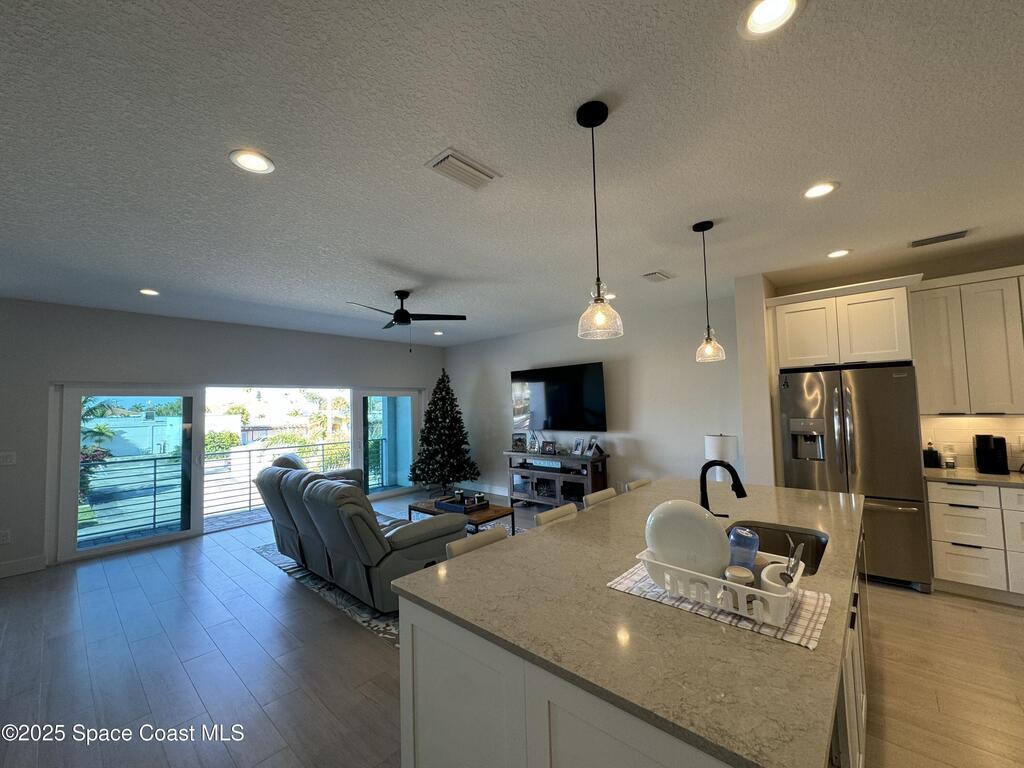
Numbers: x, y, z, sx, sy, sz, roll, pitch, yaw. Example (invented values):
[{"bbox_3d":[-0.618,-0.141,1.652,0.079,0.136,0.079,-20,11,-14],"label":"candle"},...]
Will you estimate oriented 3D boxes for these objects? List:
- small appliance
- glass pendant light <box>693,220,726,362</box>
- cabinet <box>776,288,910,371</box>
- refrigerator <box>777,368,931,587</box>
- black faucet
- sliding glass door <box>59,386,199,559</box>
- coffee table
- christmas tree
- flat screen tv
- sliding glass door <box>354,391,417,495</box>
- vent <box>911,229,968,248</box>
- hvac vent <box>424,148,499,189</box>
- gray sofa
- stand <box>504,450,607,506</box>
[{"bbox_3d":[3.785,0.548,3.288,0.170,0.296,0.260,-4,-4,41],"label":"small appliance"},{"bbox_3d":[1.438,-0.667,3.053,0.205,0.980,0.205,-4,-4,41],"label":"glass pendant light"},{"bbox_3d":[3.071,-0.466,3.872,0.900,0.610,0.610,-4,-4,41],"label":"cabinet"},{"bbox_3d":[3.064,0.767,3.747,0.907,1.770,0.720,-4,-4,41],"label":"refrigerator"},{"bbox_3d":[0.981,0.533,1.930,0.205,0.343,0.090,-4,-4,41],"label":"black faucet"},{"bbox_3d":[-4.578,1.008,5.021,0.100,1.930,1.270,-4,-4,41],"label":"sliding glass door"},{"bbox_3d":[-0.544,1.559,4.449,1.120,0.450,0.570,-4,-4,41],"label":"coffee table"},{"bbox_3d":[-1.183,0.837,7.156,1.180,2.190,1.180,-2,-3,0],"label":"christmas tree"},{"bbox_3d":[0.650,0.224,6.231,1.690,0.940,0.060,-4,-4,41],"label":"flat screen tv"},{"bbox_3d":[-2.307,1.069,7.604,0.100,1.930,1.340,-4,-4,41],"label":"sliding glass door"},{"bbox_3d":[3.553,-1.202,3.457,0.370,0.020,0.210,-4,-4,41],"label":"vent"},{"bbox_3d":[-0.250,-1.144,2.231,0.210,0.020,0.370,-4,-4,41],"label":"hvac vent"},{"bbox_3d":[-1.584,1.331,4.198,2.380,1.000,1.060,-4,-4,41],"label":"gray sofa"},{"bbox_3d":[0.603,1.421,5.948,1.550,0.810,0.440,-4,-4,41],"label":"stand"}]

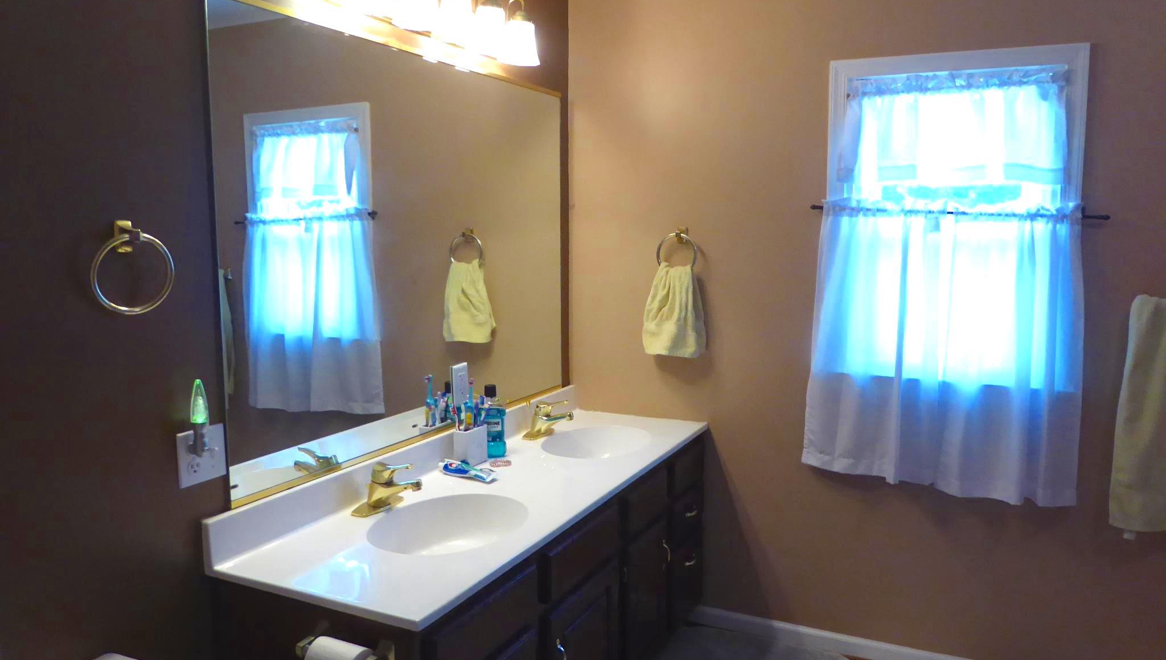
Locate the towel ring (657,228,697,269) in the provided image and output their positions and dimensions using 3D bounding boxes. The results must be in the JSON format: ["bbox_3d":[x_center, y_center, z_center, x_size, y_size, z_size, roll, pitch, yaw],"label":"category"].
[{"bbox_3d":[0.340,-0.277,2.880,0.150,0.167,0.054,3,8,26],"label":"towel ring"}]

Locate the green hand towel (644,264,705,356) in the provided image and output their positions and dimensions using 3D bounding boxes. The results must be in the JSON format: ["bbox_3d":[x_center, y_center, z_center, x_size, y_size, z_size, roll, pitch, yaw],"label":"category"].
[{"bbox_3d":[0.324,-0.081,2.888,0.230,0.336,0.080,3,8,26],"label":"green hand towel"}]

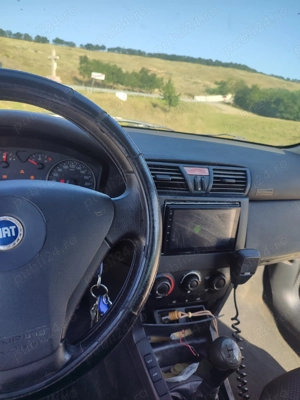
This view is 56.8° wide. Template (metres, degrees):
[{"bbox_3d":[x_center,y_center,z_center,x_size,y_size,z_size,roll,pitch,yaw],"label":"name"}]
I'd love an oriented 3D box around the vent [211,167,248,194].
[{"bbox_3d":[0.175,-0.045,0.638,0.097,0.059,0.035,1,7,-17],"label":"vent"}]

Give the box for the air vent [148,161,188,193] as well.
[{"bbox_3d":[0.032,-0.048,0.593,0.103,0.058,0.035,1,7,-17],"label":"air vent"}]

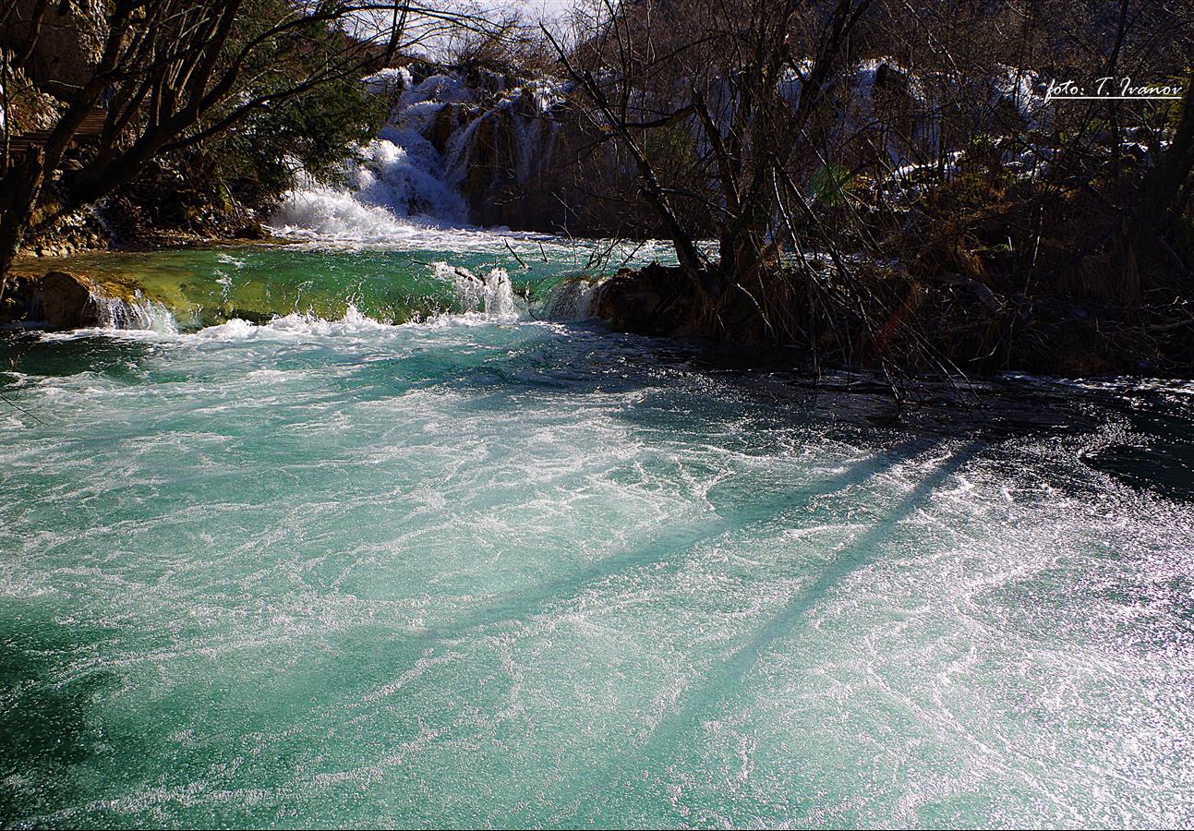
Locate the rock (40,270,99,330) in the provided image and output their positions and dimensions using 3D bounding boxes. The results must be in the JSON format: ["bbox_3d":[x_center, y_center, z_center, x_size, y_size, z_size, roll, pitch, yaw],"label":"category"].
[{"bbox_3d":[-6.752,-1.459,12.000,0.720,0.720,0.620,-4,16,-14],"label":"rock"}]

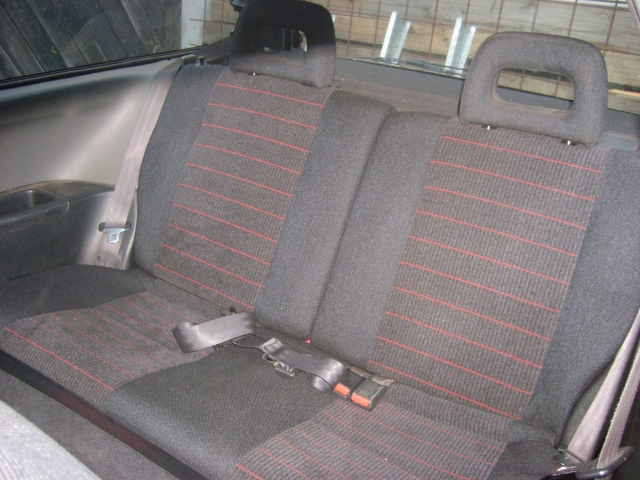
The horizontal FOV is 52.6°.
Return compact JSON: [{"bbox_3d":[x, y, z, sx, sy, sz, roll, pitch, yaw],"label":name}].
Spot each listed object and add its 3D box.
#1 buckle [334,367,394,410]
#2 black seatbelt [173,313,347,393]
[{"bbox_3d":[0.080,0.279,1.232,0.086,0.025,0.068,17,37,31],"label":"buckle"},{"bbox_3d":[-0.099,0.203,1.230,0.295,0.065,0.150,12,23,14],"label":"black seatbelt"}]

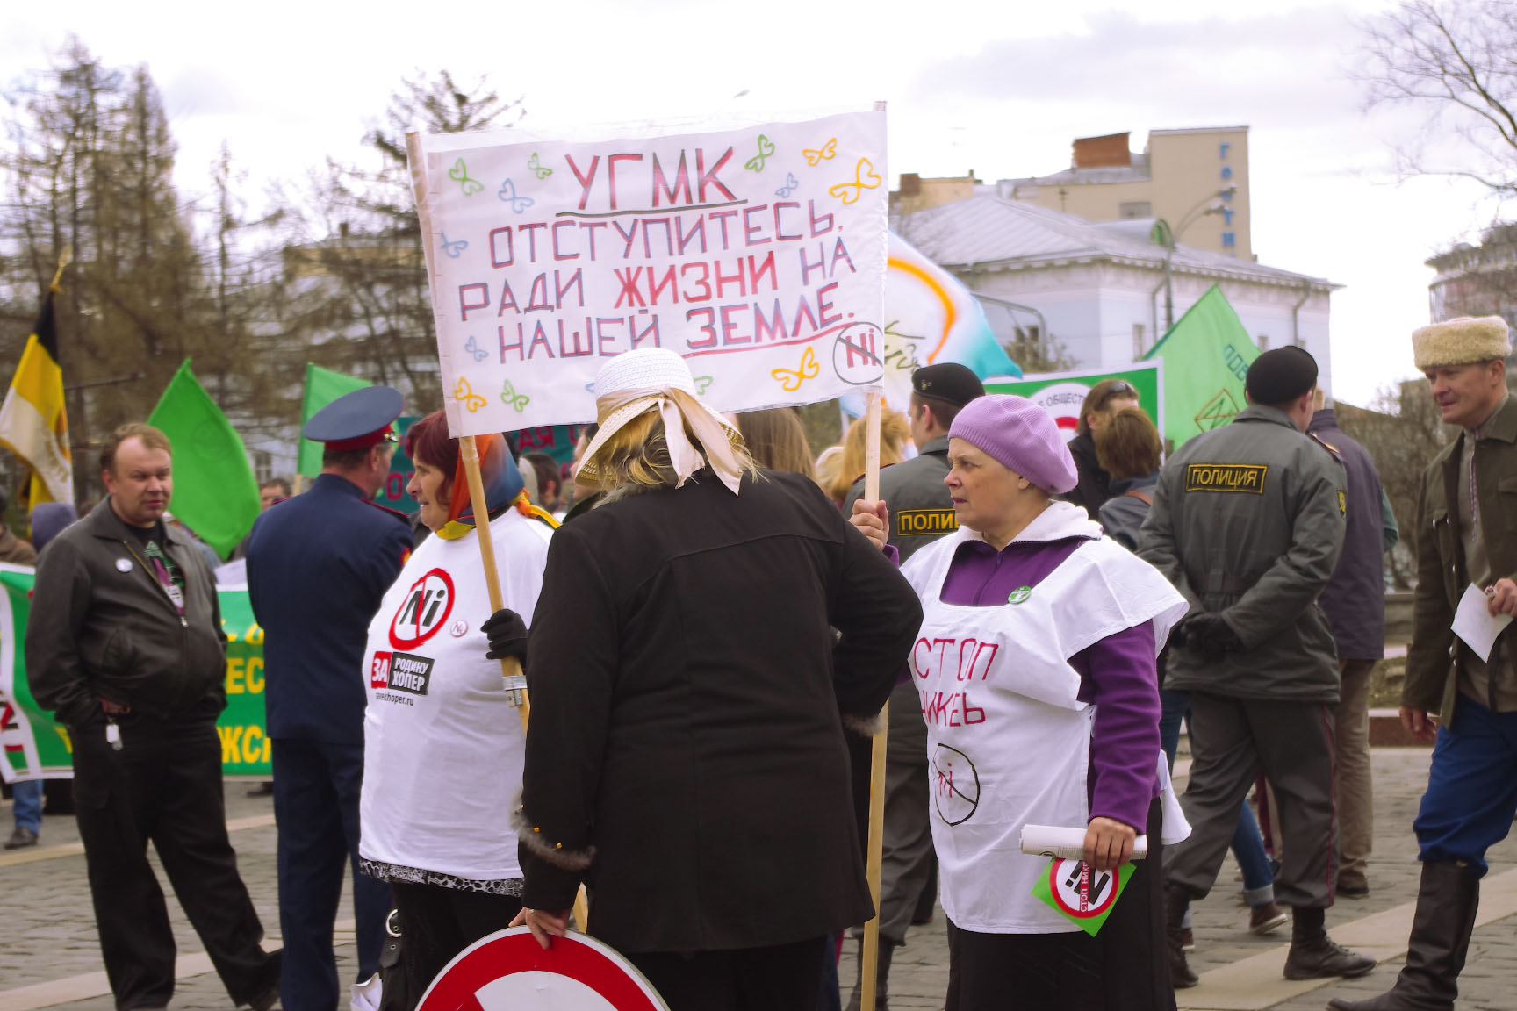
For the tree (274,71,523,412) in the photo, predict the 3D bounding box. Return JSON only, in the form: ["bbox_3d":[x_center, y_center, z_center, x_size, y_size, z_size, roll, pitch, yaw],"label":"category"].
[{"bbox_3d":[-6.745,-3.859,65.000,4.700,8.700,4.700,-1,1,0],"label":"tree"}]

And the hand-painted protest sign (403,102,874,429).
[{"bbox_3d":[-0.171,-0.383,5.700,0.770,0.490,0.050,-4,1,-12],"label":"hand-painted protest sign"}]

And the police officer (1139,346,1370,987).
[{"bbox_3d":[1.372,0.445,9.600,0.560,1.780,0.460,0,1,36],"label":"police officer"}]

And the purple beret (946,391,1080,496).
[{"bbox_3d":[0.429,-0.103,5.800,0.250,0.150,0.220,-1,1,-21],"label":"purple beret"}]

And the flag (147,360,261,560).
[{"bbox_3d":[-2.411,-0.196,15.000,0.500,0.870,0.180,-1,1,-6],"label":"flag"}]

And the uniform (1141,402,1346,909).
[{"bbox_3d":[1.352,0.418,9.600,0.560,1.410,0.420,0,1,36],"label":"uniform"}]

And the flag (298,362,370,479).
[{"bbox_3d":[-1.798,-0.340,15.000,0.440,0.560,0.150,-1,1,-6],"label":"flag"}]

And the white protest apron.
[{"bbox_3d":[0.463,0.367,5.750,0.450,0.680,0.310,0,2,42],"label":"white protest apron"}]

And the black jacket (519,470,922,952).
[{"bbox_3d":[-0.061,0.316,5.300,0.620,0.760,0.400,-1,1,3],"label":"black jacket"}]

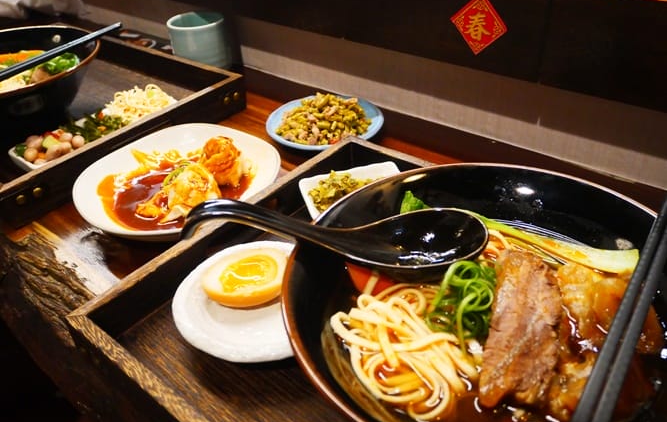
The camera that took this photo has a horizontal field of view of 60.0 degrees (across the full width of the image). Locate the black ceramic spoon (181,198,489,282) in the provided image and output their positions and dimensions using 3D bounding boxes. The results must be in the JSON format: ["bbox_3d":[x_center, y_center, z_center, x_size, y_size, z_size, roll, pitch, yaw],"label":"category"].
[{"bbox_3d":[0.003,0.014,0.318,0.170,0.055,0.051,-6,37,-2],"label":"black ceramic spoon"}]

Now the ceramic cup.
[{"bbox_3d":[-0.162,-0.202,0.715,0.071,0.070,0.071,-3,37,2],"label":"ceramic cup"}]

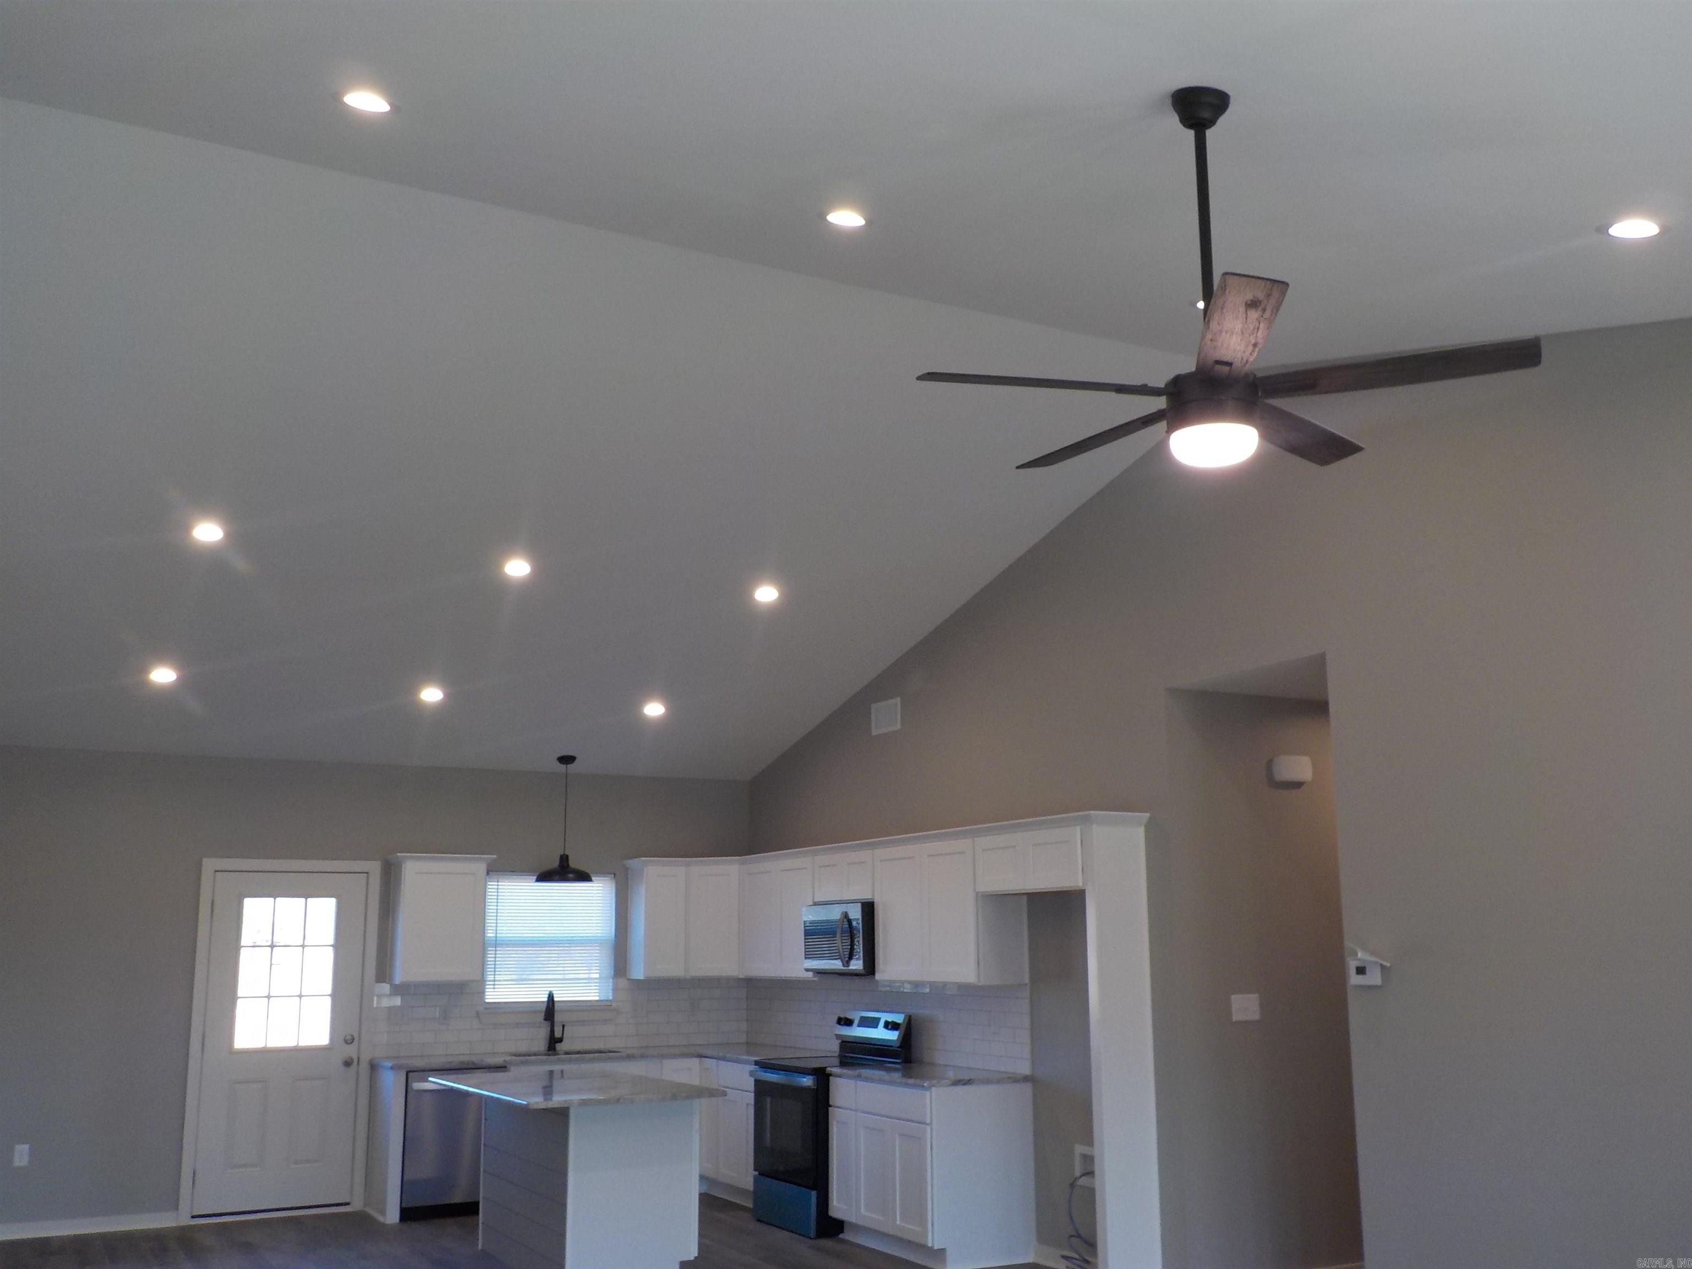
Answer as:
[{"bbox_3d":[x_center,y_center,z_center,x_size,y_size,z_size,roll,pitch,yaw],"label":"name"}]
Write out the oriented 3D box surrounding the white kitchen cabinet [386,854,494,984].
[{"bbox_3d":[-2.659,1.866,9.605,0.620,0.805,0.370,5,-13,-28],"label":"white kitchen cabinet"}]

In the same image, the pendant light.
[{"bbox_3d":[-1.911,1.254,10.010,0.374,0.857,0.374,5,-13,-28],"label":"pendant light"}]

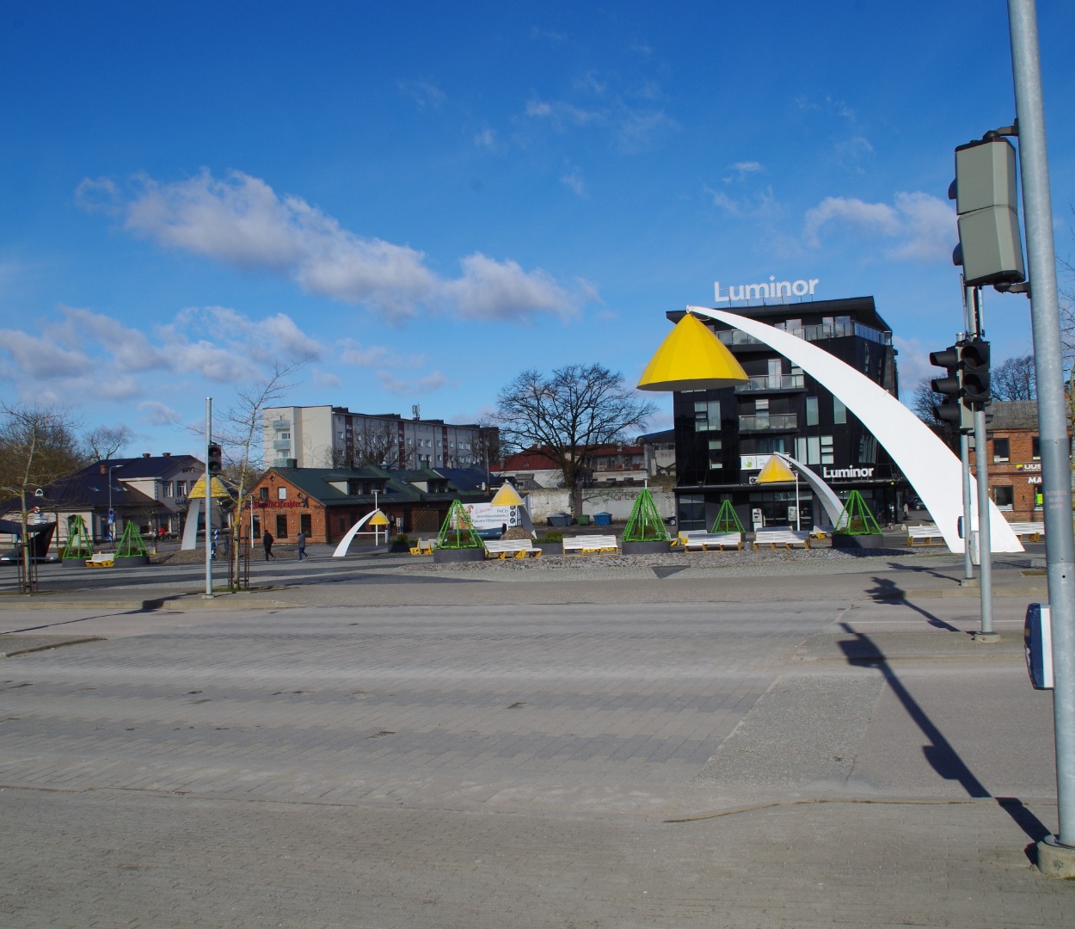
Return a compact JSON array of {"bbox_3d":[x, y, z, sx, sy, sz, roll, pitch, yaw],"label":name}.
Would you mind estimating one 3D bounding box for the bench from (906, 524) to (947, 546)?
[{"bbox_3d":[18.335,3.261,48.200,2.500,0.880,0.850,-2,-1,0],"label":"bench"}]

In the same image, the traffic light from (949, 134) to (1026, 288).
[{"bbox_3d":[2.160,-1.213,5.040,0.270,0.630,0.270,-2,-1,-2],"label":"traffic light"}]

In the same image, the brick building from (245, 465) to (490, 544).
[{"bbox_3d":[-14.900,3.350,93.000,9.200,6.100,25.000,-2,-1,24],"label":"brick building"}]

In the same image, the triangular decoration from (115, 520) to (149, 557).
[{"bbox_3d":[-25.871,4.792,67.000,2.150,2.250,2.150,-2,-1,0],"label":"triangular decoration"}]

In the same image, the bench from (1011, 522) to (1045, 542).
[{"bbox_3d":[19.986,2.737,42.500,2.350,0.790,0.750,-2,0,3],"label":"bench"}]

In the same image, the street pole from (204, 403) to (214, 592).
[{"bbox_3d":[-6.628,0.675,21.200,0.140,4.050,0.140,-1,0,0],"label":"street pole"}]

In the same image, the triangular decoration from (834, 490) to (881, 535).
[{"bbox_3d":[13.190,2.029,43.200,2.050,1.950,2.050,-2,0,0],"label":"triangular decoration"}]

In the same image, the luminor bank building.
[{"bbox_3d":[21.000,-3.700,89.900,16.000,17.300,16.000,-2,-1,22],"label":"luminor bank building"}]

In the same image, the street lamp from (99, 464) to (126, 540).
[{"bbox_3d":[-32.150,3.132,80.000,1.050,6.000,0.250,-2,0,6],"label":"street lamp"}]

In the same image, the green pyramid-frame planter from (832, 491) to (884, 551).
[{"bbox_3d":[14.500,2.504,47.500,2.350,2.650,2.350,-2,-1,0],"label":"green pyramid-frame planter"}]

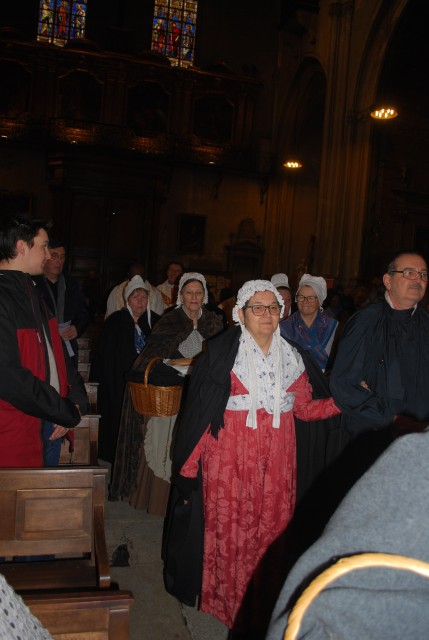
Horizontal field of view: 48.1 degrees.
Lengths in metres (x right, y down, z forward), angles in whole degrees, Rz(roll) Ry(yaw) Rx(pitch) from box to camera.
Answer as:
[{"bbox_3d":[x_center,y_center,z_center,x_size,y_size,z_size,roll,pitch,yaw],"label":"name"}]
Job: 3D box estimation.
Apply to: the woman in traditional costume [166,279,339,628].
[{"bbox_3d":[0.155,0.620,2.210,0.750,1.610,0.540,2,6,-9],"label":"woman in traditional costume"}]

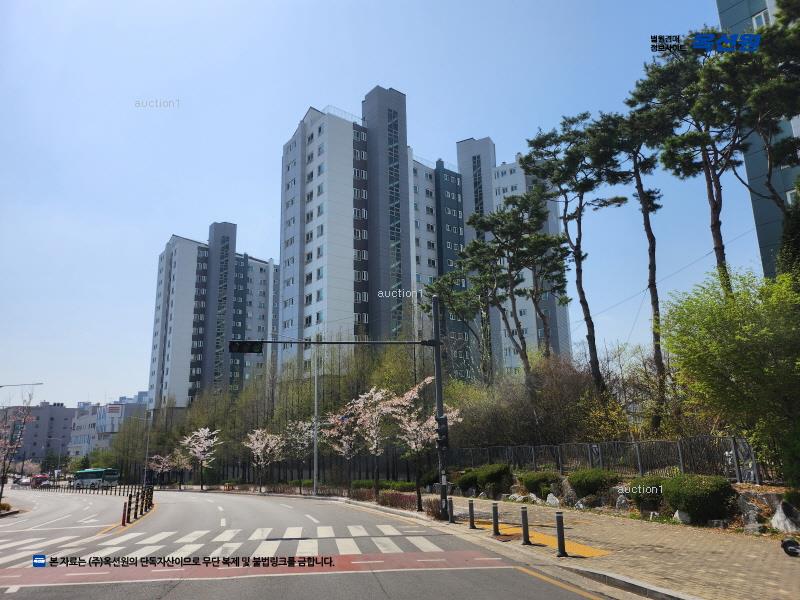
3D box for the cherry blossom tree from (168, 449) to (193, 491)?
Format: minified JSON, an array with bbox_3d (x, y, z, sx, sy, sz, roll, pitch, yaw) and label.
[{"bbox_3d":[-21.409,16.577,54.431,2.434,3.878,2.400,4,-14,-20],"label":"cherry blossom tree"}]

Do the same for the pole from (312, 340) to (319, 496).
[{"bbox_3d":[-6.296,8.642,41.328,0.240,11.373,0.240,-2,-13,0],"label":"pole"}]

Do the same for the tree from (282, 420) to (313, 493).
[{"bbox_3d":[-6.729,10.472,37.028,2.237,4.747,2.300,1,-13,-10],"label":"tree"}]

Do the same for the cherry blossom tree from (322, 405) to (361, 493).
[{"bbox_3d":[-3.365,8.883,33.080,2.461,5.216,2.600,0,-13,-6],"label":"cherry blossom tree"}]

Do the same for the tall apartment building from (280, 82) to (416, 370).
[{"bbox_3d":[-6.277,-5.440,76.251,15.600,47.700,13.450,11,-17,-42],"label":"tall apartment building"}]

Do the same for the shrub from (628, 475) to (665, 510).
[{"bbox_3d":[7.426,5.772,16.600,1.102,0.988,1.102,-7,-14,22],"label":"shrub"}]

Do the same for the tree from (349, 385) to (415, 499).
[{"bbox_3d":[-1.093,8.279,32.762,3.600,6.527,3.500,-2,-13,0],"label":"tree"}]

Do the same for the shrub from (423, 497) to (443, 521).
[{"bbox_3d":[1.262,7.854,20.900,0.850,0.820,1.000,-2,-13,0],"label":"shrub"}]

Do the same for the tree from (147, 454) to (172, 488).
[{"bbox_3d":[-24.698,17.765,57.382,2.672,3.440,2.700,4,-14,-22],"label":"tree"}]

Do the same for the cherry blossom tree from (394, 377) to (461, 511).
[{"bbox_3d":[1.249,6.433,25.188,2.900,5.894,2.900,-2,-13,0],"label":"cherry blossom tree"}]

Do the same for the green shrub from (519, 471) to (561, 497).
[{"bbox_3d":[6.902,9.075,27.443,2.000,1.200,1.700,-2,-13,0],"label":"green shrub"}]

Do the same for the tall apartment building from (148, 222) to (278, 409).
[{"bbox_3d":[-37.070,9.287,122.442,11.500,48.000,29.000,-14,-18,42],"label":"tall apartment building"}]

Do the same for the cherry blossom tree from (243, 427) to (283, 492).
[{"bbox_3d":[-12.306,14.327,49.643,3.500,5.510,3.300,-2,-13,0],"label":"cherry blossom tree"}]

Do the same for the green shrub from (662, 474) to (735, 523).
[{"bbox_3d":[8.137,5.445,15.200,1.829,1.173,1.646,-8,-14,26],"label":"green shrub"}]

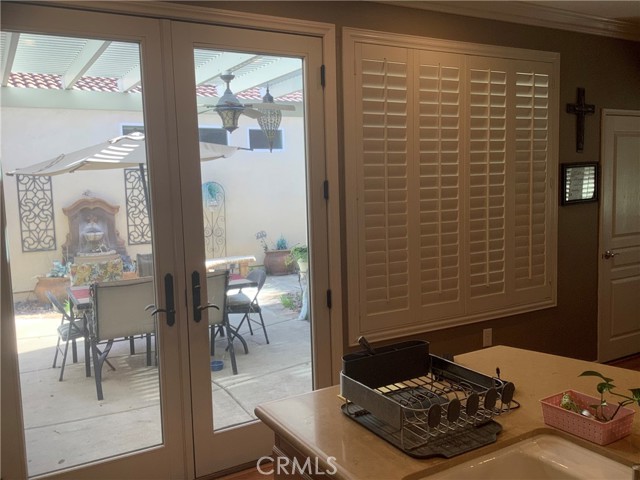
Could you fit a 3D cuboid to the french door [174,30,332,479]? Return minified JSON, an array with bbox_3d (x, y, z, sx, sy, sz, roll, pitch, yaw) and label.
[{"bbox_3d":[-0.333,0.067,3.216,0.870,2.410,0.060,-5,7,-29],"label":"french door"}]

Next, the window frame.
[{"bbox_3d":[0.987,-0.362,3.921,1.900,1.900,0.070,-5,7,-29],"label":"window frame"}]

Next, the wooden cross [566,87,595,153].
[{"bbox_3d":[2.022,-0.922,4.442,0.330,0.490,0.030,-5,7,-29],"label":"wooden cross"}]

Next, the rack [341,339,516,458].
[{"bbox_3d":[0.311,0.430,1.655,0.375,0.160,0.420,-5,7,-29],"label":"rack"}]

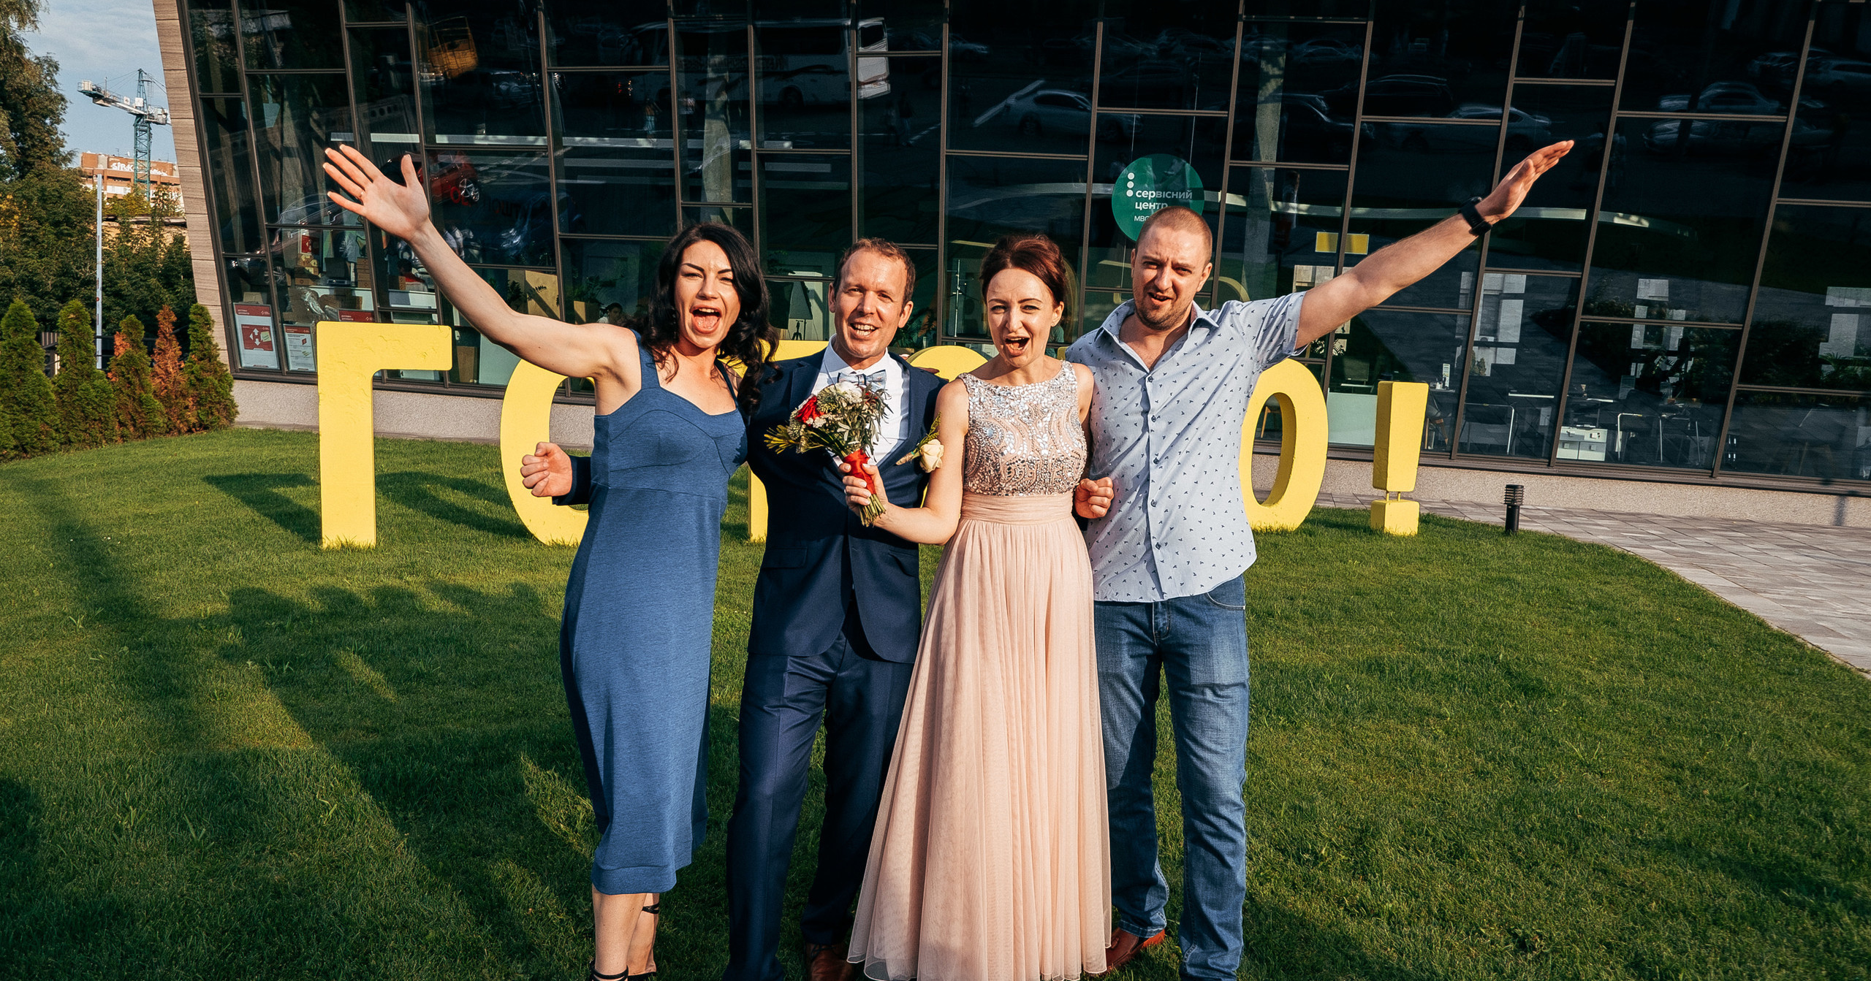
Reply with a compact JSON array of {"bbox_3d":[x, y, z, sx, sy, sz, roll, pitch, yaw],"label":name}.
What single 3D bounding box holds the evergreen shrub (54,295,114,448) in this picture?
[{"bbox_3d":[-9.722,-1.308,12.971,0.670,1.600,0.670,3,7,0],"label":"evergreen shrub"}]

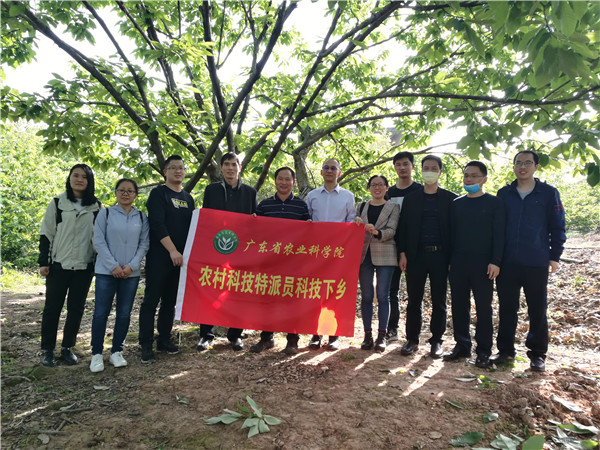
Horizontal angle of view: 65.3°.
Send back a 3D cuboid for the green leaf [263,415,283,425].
[{"bbox_3d":[-0.164,1.159,2.790,0.135,0.040,0.075,1,-1,40],"label":"green leaf"}]

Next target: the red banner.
[{"bbox_3d":[-0.251,0.400,3.980,1.500,0.980,0.090,5,-1,-2],"label":"red banner"}]

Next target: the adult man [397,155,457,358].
[{"bbox_3d":[1.092,0.263,4.040,0.530,1.730,0.330,1,-2,8],"label":"adult man"}]

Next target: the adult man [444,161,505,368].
[{"bbox_3d":[1.462,0.314,3.920,0.500,1.710,0.340,1,-1,29],"label":"adult man"}]

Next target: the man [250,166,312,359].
[{"bbox_3d":[-0.175,0.305,4.200,0.540,1.670,0.340,2,-2,2],"label":"man"}]

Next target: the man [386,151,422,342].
[{"bbox_3d":[0.979,0.205,4.470,0.500,1.790,0.320,1,-2,8],"label":"man"}]

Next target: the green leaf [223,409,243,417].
[{"bbox_3d":[-0.372,1.036,2.580,0.055,0.035,0.130,3,-2,-37],"label":"green leaf"}]

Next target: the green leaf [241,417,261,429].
[{"bbox_3d":[-0.291,1.166,2.750,0.145,0.040,0.075,2,-1,-44],"label":"green leaf"}]

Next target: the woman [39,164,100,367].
[{"bbox_3d":[-1.922,0.327,3.920,0.500,1.660,0.330,2,-1,-25],"label":"woman"}]

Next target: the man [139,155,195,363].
[{"bbox_3d":[-1.147,0.279,4.020,0.500,1.720,0.400,2,-2,-21],"label":"man"}]

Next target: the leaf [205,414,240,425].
[{"bbox_3d":[-0.414,1.039,2.500,0.190,0.035,0.090,2,-2,-18],"label":"leaf"}]

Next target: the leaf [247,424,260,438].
[{"bbox_3d":[-0.238,1.059,2.400,0.065,0.030,0.130,1,-2,21],"label":"leaf"}]

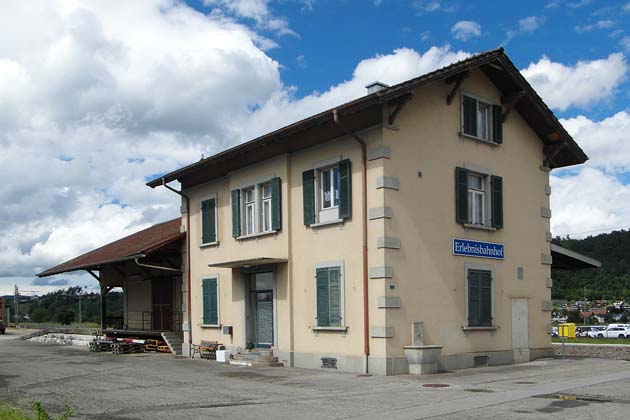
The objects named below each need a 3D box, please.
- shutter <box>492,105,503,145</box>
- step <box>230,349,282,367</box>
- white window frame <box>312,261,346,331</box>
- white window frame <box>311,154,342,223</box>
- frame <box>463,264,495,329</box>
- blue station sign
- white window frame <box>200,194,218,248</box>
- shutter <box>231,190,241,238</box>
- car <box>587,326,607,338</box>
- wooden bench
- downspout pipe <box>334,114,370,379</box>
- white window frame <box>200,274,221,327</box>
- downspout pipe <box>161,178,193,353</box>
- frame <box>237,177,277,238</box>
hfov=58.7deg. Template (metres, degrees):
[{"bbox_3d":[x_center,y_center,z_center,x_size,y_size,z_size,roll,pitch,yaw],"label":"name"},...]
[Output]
[{"bbox_3d":[6.719,-3.138,20.494,0.571,1.474,0.060,8,-13,-37],"label":"shutter"},{"bbox_3d":[-2.201,5.122,19.413,1.050,0.520,1.950,9,-14,-39],"label":"step"},{"bbox_3d":[0.483,2.732,17.877,0.150,2.136,1.534,8,-13,-37],"label":"white window frame"},{"bbox_3d":[0.454,-0.586,18.533,0.150,2.085,1.584,8,-13,-37],"label":"white window frame"},{"bbox_3d":[5.458,2.885,18.518,1.663,2.131,0.150,8,-13,-37],"label":"frame"},{"bbox_3d":[5.616,1.346,18.939,2.973,0.537,0.060,9,-14,-39],"label":"blue station sign"},{"bbox_3d":[-4.556,0.430,24.015,0.150,2.168,1.425,9,-14,-39],"label":"white window frame"},{"bbox_3d":[-3.065,0.165,21.844,0.060,1.800,0.600,9,-14,-39],"label":"shutter"},{"bbox_3d":[37.478,15.969,73.000,4.300,1.480,1.780,4,-11,-21],"label":"car"},{"bbox_3d":[-4.165,5.490,21.982,0.620,0.800,1.350,9,-14,-39],"label":"wooden bench"},{"bbox_3d":[1.018,0.893,16.123,1.300,7.520,0.140,9,-14,-39],"label":"downspout pipe"},{"bbox_3d":[-4.279,3.749,23.075,0.150,2.135,1.693,8,-13,-37],"label":"white window frame"},{"bbox_3d":[-5.815,2.429,24.186,1.250,7.450,0.140,9,-14,-39],"label":"downspout pipe"},{"bbox_3d":[-2.222,-0.012,21.607,0.150,2.036,2.818,8,-13,-37],"label":"frame"}]

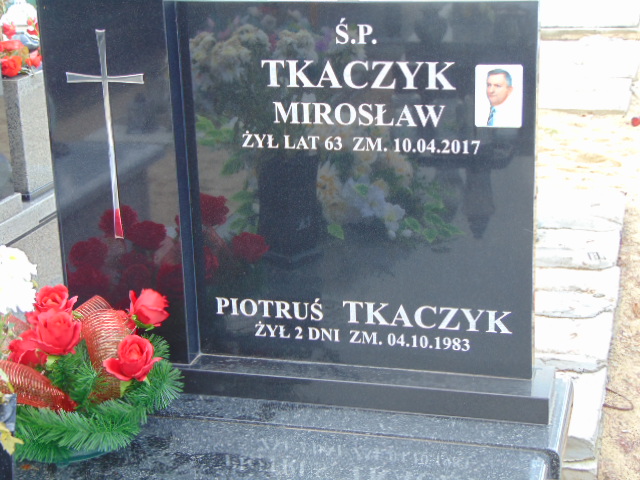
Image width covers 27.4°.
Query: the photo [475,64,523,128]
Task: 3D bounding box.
[{"bbox_3d":[0.336,-0.269,2.467,0.089,0.122,0.006,3,19,15],"label":"photo"}]

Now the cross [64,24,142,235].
[{"bbox_3d":[-0.422,-0.206,2.633,0.166,0.430,0.008,3,19,15],"label":"cross"}]

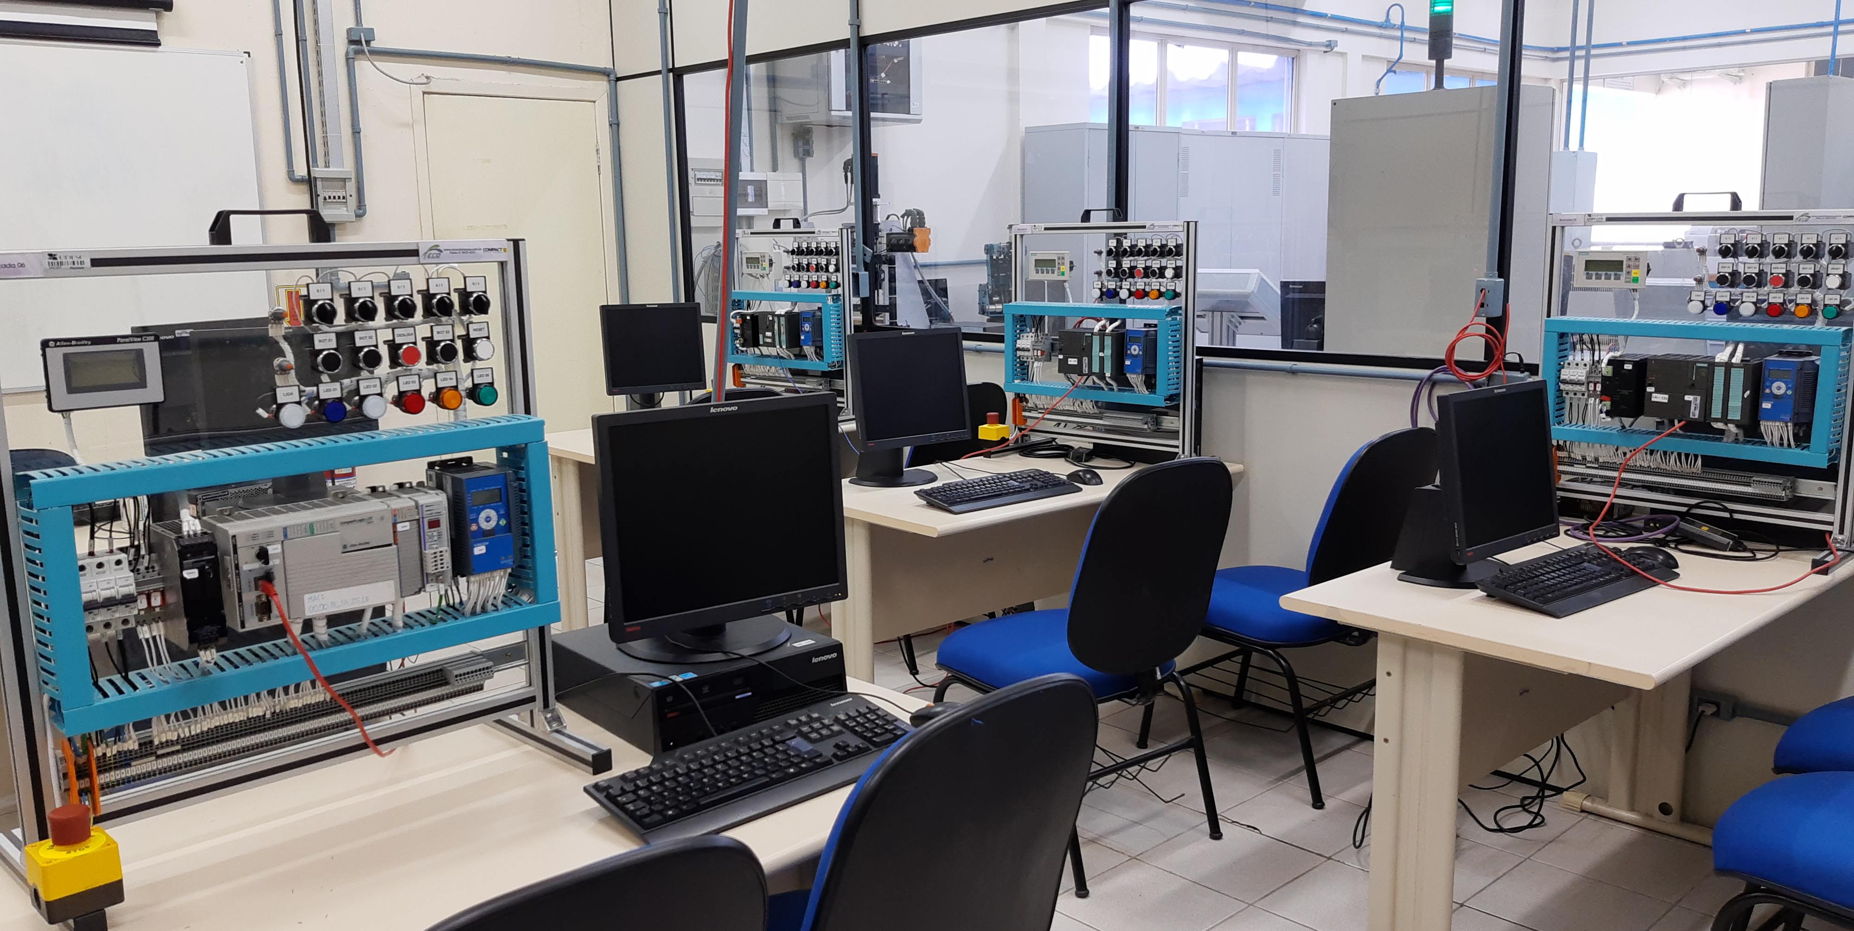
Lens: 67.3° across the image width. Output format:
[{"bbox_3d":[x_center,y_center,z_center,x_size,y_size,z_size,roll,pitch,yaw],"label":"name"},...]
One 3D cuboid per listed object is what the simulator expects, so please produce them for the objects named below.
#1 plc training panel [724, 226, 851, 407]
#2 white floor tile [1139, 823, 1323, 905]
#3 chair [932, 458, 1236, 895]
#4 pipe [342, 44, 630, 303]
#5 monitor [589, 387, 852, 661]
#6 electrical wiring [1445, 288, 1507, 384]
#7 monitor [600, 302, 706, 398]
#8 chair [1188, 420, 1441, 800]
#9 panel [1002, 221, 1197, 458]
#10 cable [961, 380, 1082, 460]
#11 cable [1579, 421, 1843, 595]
[{"bbox_3d":[-0.505,-0.533,5.266,0.240,0.730,0.640,-11,13,-44],"label":"plc training panel"},{"bbox_3d":[0.705,0.910,3.209,0.310,0.010,0.310,-10,13,-42],"label":"white floor tile"},{"bbox_3d":[0.367,0.421,3.289,0.490,0.950,0.670,-8,12,-37],"label":"chair"},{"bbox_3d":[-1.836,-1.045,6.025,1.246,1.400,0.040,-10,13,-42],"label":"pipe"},{"bbox_3d":[-0.334,0.082,2.060,0.372,0.365,0.235,-7,12,-33],"label":"monitor"},{"bbox_3d":[1.370,-0.322,3.465,0.070,0.235,0.155,-10,13,-42],"label":"electrical wiring"},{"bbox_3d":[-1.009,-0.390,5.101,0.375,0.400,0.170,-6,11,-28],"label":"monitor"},{"bbox_3d":[0.985,0.338,3.749,0.490,0.935,0.670,-10,13,-42],"label":"chair"},{"bbox_3d":[0.507,-0.359,4.132,0.640,0.730,0.240,8,13,42],"label":"panel"},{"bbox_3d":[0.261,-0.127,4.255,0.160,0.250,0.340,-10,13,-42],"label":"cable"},{"bbox_3d":[1.544,0.087,2.883,0.400,0.240,0.500,-10,13,-42],"label":"cable"}]

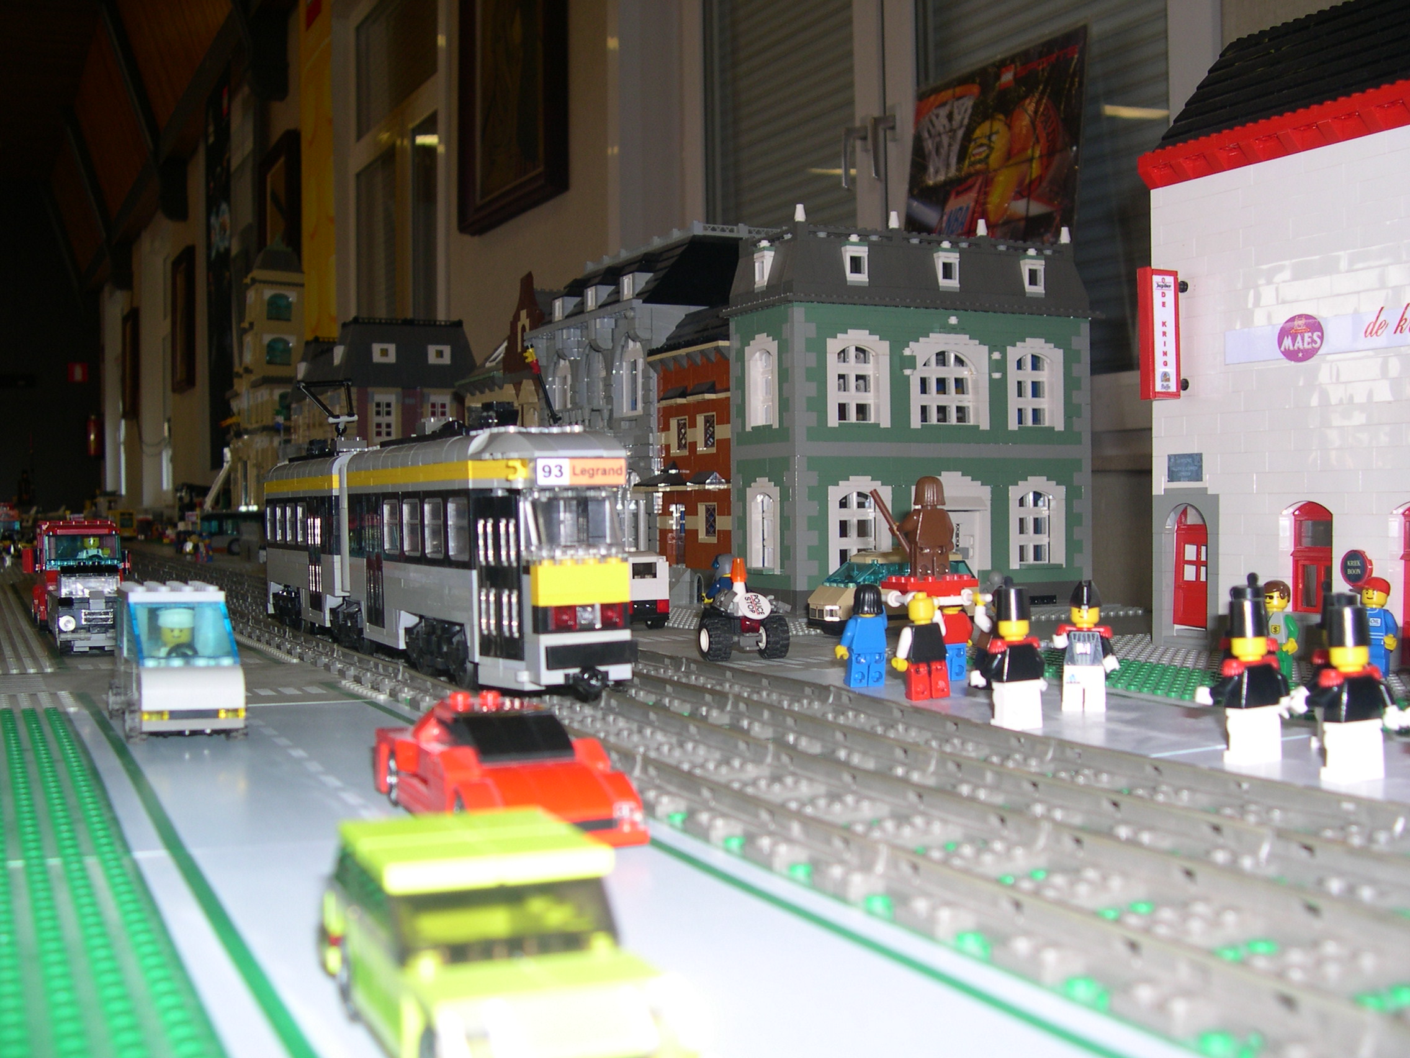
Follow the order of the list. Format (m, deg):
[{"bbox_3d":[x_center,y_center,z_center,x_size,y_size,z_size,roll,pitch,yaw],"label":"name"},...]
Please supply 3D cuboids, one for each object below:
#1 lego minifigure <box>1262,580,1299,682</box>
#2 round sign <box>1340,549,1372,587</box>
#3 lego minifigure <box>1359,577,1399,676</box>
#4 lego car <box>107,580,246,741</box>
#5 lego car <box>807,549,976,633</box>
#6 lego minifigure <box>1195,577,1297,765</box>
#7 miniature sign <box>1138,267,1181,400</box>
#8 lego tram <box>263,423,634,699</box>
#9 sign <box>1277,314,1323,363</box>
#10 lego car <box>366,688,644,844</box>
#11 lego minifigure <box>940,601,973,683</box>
[{"bbox_3d":[0.233,0.042,0.633,0.015,0.041,0.024,-1,1,-39],"label":"lego minifigure"},{"bbox_3d":[0.276,0.017,0.655,0.004,0.016,0.016,-1,1,-28],"label":"round sign"},{"bbox_3d":[0.269,0.040,0.625,0.015,0.041,0.024,-1,2,-42],"label":"lego minifigure"},{"bbox_3d":[-0.186,0.044,0.544,0.038,0.053,0.083,-1,1,-26],"label":"lego car"},{"bbox_3d":[0.114,0.038,0.939,0.103,0.048,0.037,-1,1,-26],"label":"lego car"},{"bbox_3d":[0.164,0.042,0.466,0.027,0.057,0.016,-1,1,-26],"label":"lego minifigure"},{"bbox_3d":[0.219,-0.093,0.748,0.017,0.063,0.011,-1,1,-27],"label":"miniature sign"},{"bbox_3d":[-0.140,0.010,0.731,0.064,0.101,0.484,-1,1,-26],"label":"lego tram"},{"bbox_3d":[0.263,-0.084,0.683,0.002,0.022,0.024,-1,1,-28],"label":"sign"},{"bbox_3d":[-0.051,0.058,0.388,0.045,0.030,0.093,-1,1,-26],"label":"lego car"},{"bbox_3d":[0.105,0.046,0.676,0.025,0.041,0.015,-1,1,-26],"label":"lego minifigure"}]

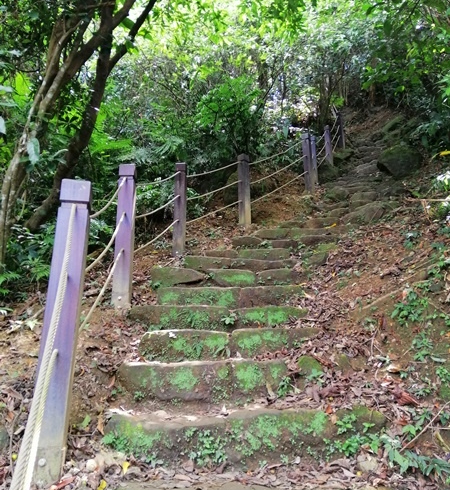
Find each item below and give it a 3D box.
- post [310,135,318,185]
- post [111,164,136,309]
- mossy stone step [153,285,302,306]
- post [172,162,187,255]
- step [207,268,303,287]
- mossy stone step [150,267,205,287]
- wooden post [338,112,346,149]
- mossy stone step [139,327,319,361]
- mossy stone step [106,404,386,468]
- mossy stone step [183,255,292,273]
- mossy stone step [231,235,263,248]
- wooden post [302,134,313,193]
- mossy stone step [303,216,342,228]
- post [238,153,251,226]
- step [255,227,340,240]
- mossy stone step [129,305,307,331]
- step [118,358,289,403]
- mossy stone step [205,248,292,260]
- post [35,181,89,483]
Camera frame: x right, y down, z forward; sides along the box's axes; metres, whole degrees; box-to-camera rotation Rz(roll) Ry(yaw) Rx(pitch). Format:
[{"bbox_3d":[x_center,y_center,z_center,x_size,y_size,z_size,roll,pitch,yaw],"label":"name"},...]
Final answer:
[{"bbox_3d":[1.687,-1.578,8.546,0.120,1.034,0.120,-4,-16,18],"label":"post"},{"bbox_3d":[-0.728,-0.071,3.323,0.120,1.085,0.120,0,-16,-3],"label":"post"},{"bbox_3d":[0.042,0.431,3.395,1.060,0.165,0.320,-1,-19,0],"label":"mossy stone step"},{"bbox_3d":[-0.482,-0.382,4.886,0.120,1.060,0.120,-2,-16,6],"label":"post"},{"bbox_3d":[0.266,0.333,4.124,0.859,0.160,0.320,0,-16,0],"label":"step"},{"bbox_3d":[-0.393,0.328,3.874,0.450,0.170,0.320,-1,-19,0],"label":"mossy stone step"},{"bbox_3d":[2.668,-2.612,10.346,0.110,1.000,0.110,14,-24,-37],"label":"wooden post"},{"bbox_3d":[0.021,0.641,2.827,1.076,0.190,0.330,0,-16,0],"label":"mossy stone step"},{"bbox_3d":[0.076,0.779,1.810,1.050,0.200,0.300,-1,-19,0],"label":"mossy stone step"},{"bbox_3d":[0.131,0.243,4.543,1.076,0.150,0.320,1,-16,-4],"label":"mossy stone step"},{"bbox_3d":[0.259,0.020,5.427,0.365,0.140,0.300,0,-16,0],"label":"mossy stone step"},{"bbox_3d":[1.349,-1.328,7.385,0.120,1.046,0.120,-10,-18,31],"label":"wooden post"},{"bbox_3d":[1.237,-0.217,5.789,0.460,0.160,0.330,-3,-19,8],"label":"mossy stone step"},{"bbox_3d":[0.256,-0.697,5.629,0.108,1.000,0.108,-17,-24,38],"label":"post"},{"bbox_3d":[0.855,-0.063,5.430,1.050,0.165,0.330,-1,-19,0],"label":"step"},{"bbox_3d":[-0.052,0.554,3.236,1.225,0.180,0.330,0,-16,0],"label":"mossy stone step"},{"bbox_3d":[-0.101,0.697,2.270,0.800,0.200,0.300,-1,-19,0],"label":"step"},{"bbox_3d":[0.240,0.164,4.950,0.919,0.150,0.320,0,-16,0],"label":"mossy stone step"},{"bbox_3d":[-0.603,0.282,1.697,0.120,1.092,0.120,4,-16,-9],"label":"post"}]

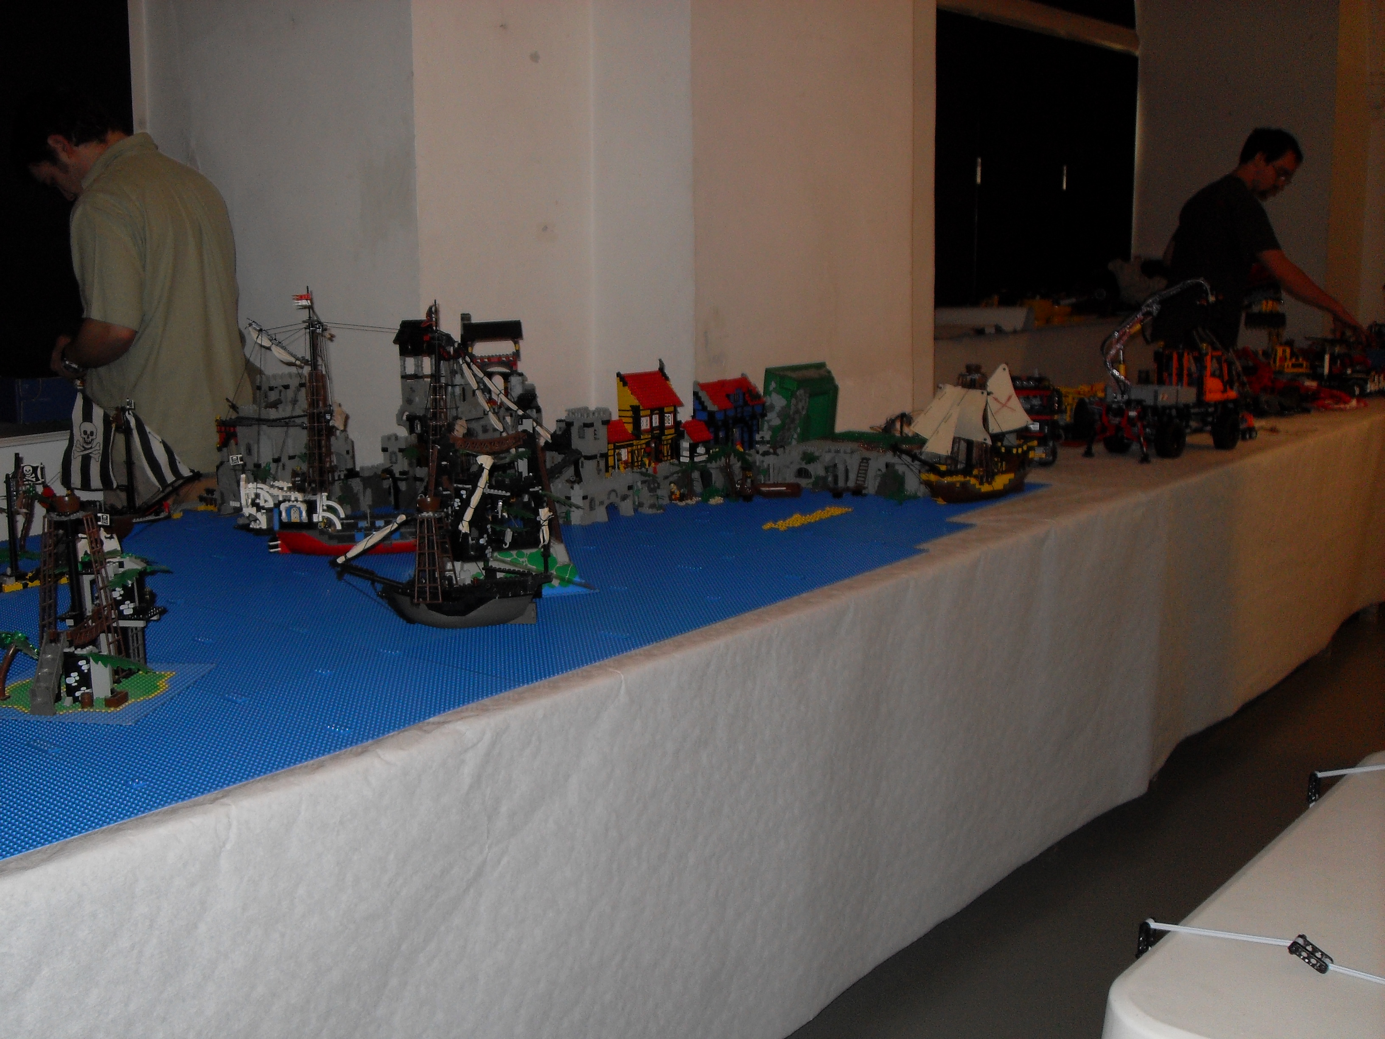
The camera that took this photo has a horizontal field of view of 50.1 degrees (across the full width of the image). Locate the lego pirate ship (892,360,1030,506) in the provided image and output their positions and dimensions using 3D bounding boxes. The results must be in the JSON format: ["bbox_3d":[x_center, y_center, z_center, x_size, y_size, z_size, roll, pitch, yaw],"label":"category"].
[{"bbox_3d":[0.559,-0.177,3.026,0.350,0.280,0.160,-7,12,-27],"label":"lego pirate ship"}]

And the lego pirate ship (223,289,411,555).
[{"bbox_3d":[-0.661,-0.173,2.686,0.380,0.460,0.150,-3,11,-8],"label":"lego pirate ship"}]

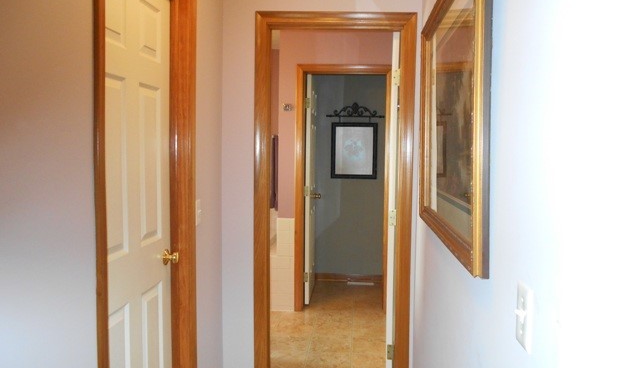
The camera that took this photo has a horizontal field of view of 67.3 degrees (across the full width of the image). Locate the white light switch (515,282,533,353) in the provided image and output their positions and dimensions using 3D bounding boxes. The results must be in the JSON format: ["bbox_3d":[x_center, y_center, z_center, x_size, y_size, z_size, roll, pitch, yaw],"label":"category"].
[{"bbox_3d":[0.361,0.238,0.862,0.020,0.115,0.071,1,3,5],"label":"white light switch"}]

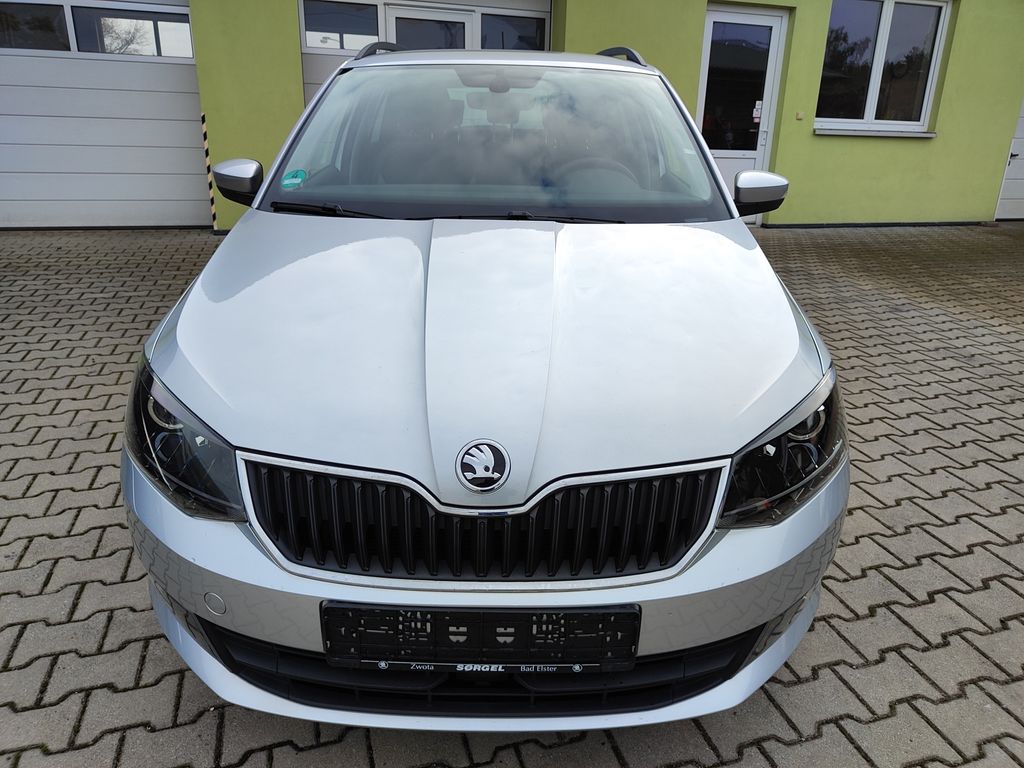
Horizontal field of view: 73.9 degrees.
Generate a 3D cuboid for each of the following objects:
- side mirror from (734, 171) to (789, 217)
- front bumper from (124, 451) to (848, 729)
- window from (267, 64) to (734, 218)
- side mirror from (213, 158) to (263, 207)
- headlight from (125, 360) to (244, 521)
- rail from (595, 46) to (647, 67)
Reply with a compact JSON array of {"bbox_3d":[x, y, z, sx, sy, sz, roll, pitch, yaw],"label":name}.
[{"bbox_3d":[0.846,-0.644,2.307,0.210,0.160,0.150,1,23,0],"label":"side mirror"},{"bbox_3d":[-0.054,0.362,1.374,1.680,0.440,0.540,1,23,0],"label":"front bumper"},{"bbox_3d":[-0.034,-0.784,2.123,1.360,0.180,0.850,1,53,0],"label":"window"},{"bbox_3d":[-0.918,-0.679,2.305,0.210,0.160,0.150,1,23,0],"label":"side mirror"},{"bbox_3d":[-0.660,0.092,1.356,0.400,0.190,0.480,1,23,0],"label":"headlight"},{"bbox_3d":[0.506,-1.614,3.385,0.070,0.090,1.750,1,23,0],"label":"rail"}]

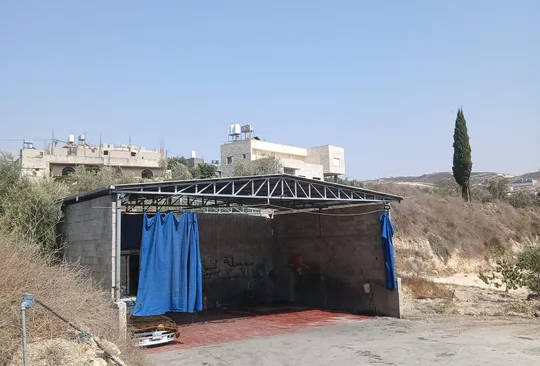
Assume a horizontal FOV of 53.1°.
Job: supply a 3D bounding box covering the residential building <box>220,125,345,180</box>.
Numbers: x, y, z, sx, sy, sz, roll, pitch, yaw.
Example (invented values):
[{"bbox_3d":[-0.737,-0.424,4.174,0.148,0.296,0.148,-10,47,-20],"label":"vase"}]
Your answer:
[{"bbox_3d":[2.413,-3.145,86.269,11.800,8.900,16.600,-7,-9,42],"label":"residential building"}]

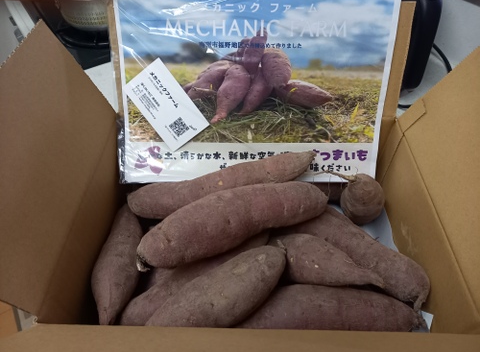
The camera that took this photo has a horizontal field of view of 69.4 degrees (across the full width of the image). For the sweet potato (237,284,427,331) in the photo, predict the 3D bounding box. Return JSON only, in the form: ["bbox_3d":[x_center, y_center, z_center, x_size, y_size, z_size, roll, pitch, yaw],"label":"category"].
[{"bbox_3d":[0.074,0.126,0.318,0.185,0.048,0.050,0,50,3],"label":"sweet potato"}]

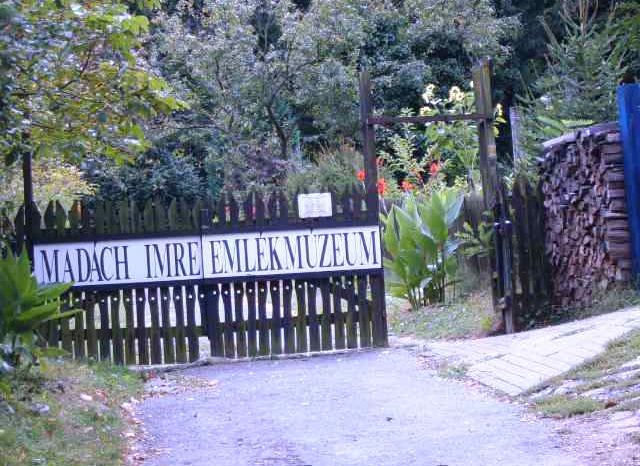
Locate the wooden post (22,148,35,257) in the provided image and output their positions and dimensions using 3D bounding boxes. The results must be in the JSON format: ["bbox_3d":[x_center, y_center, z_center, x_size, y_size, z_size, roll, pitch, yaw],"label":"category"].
[{"bbox_3d":[-2.653,0.161,19.350,0.100,2.200,0.100,-3,1,-6],"label":"wooden post"}]

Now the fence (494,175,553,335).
[{"bbox_3d":[1.912,0.203,19.900,0.600,1.400,0.130,-4,1,-28],"label":"fence"}]

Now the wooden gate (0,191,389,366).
[{"bbox_3d":[-1.132,0.400,19.400,3.420,1.500,0.120,-3,1,-6],"label":"wooden gate"}]

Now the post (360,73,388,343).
[{"bbox_3d":[0.503,-0.219,19.650,0.115,2.550,0.110,-3,1,-6],"label":"post"}]

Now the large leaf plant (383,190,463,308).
[{"bbox_3d":[1.060,0.171,21.800,0.800,1.200,0.750,-3,1,0],"label":"large leaf plant"}]

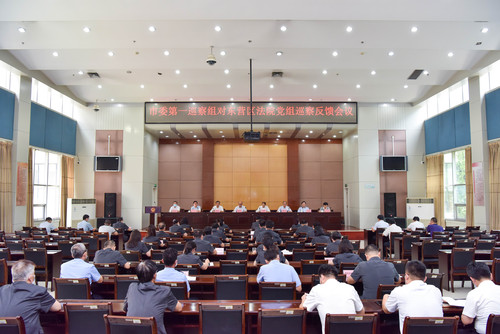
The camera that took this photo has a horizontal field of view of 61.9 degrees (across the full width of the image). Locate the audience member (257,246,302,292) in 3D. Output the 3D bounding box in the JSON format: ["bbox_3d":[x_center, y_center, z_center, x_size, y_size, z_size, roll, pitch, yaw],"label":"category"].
[{"bbox_3d":[0.410,1.770,5.619,0.600,1.330,0.750,0,-4,0],"label":"audience member"}]

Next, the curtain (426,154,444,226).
[{"bbox_3d":[8.100,1.314,18.304,0.200,3.600,1.700,0,-4,0],"label":"curtain"}]

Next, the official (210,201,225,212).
[{"bbox_3d":[-1.575,2.316,20.086,0.600,1.281,0.750,0,-4,0],"label":"official"}]

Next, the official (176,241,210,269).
[{"bbox_3d":[-0.950,1.899,7.014,0.560,1.250,0.750,-1,-4,9],"label":"official"}]

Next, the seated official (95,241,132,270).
[{"bbox_3d":[-2.241,1.824,6.837,0.580,1.239,0.780,-1,-4,8],"label":"seated official"}]

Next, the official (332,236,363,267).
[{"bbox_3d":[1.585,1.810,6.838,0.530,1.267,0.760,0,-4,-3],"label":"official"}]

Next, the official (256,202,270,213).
[{"bbox_3d":[0.660,2.326,20.193,0.620,1.240,0.750,0,-4,0],"label":"official"}]

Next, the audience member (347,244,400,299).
[{"bbox_3d":[1.598,1.668,5.344,0.650,1.337,0.800,0,-4,0],"label":"audience member"}]

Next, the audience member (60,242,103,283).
[{"bbox_3d":[-2.105,1.653,5.345,0.580,1.367,0.800,-1,-4,10],"label":"audience member"}]

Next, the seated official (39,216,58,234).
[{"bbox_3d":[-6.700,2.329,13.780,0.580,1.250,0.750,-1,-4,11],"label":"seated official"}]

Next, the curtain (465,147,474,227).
[{"bbox_3d":[8.080,1.107,15.361,0.200,3.650,0.750,0,-4,0],"label":"curtain"}]

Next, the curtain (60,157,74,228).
[{"bbox_3d":[-8.100,1.336,18.653,0.200,3.600,1.300,0,-4,0],"label":"curtain"}]

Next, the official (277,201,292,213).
[{"bbox_3d":[1.692,2.316,20.086,0.620,1.281,0.750,0,-4,0],"label":"official"}]

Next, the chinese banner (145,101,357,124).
[{"bbox_3d":[0.040,-2.523,19.579,9.900,1.000,0.200,0,-4,0],"label":"chinese banner"}]

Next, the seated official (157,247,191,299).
[{"bbox_3d":[-0.956,1.691,5.363,0.560,1.294,0.780,0,-4,6],"label":"seated official"}]

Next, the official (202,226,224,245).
[{"bbox_3d":[-0.827,2.017,9.681,0.550,1.261,0.780,-1,-4,8],"label":"official"}]

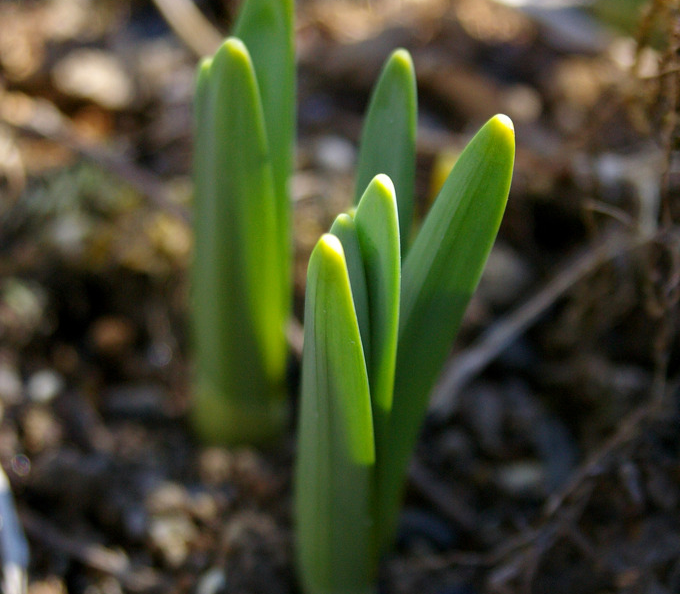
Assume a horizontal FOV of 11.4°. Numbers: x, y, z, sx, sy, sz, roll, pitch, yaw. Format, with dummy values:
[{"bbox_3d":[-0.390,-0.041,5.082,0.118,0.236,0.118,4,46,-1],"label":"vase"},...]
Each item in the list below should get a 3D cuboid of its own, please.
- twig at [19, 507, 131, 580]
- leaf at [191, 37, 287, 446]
[{"bbox_3d":[-0.050,0.047,0.643,0.030,0.004,0.004,25,37,38],"label":"twig"},{"bbox_3d":[-0.020,-0.010,0.660,0.018,0.087,0.013,0,28,0],"label":"leaf"}]

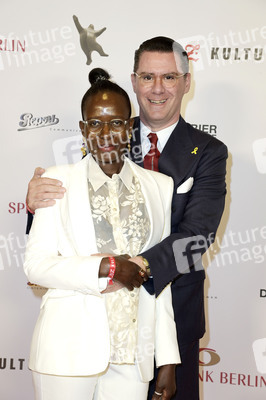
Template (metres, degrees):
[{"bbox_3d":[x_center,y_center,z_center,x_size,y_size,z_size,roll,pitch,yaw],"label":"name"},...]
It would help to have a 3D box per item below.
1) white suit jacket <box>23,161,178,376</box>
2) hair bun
[{"bbox_3d":[-0.094,0.208,2.220,0.470,0.700,0.310,-1,5,-10],"label":"white suit jacket"},{"bbox_3d":[-0.103,-0.375,2.200,0.067,0.052,0.066,1,6,-3],"label":"hair bun"}]

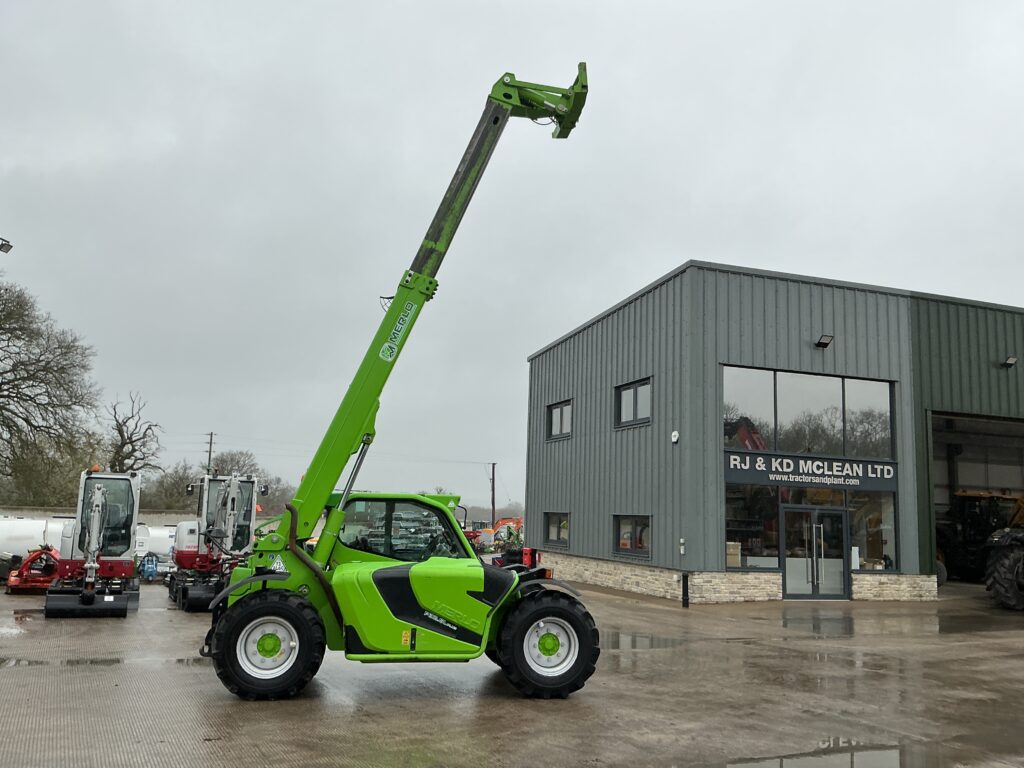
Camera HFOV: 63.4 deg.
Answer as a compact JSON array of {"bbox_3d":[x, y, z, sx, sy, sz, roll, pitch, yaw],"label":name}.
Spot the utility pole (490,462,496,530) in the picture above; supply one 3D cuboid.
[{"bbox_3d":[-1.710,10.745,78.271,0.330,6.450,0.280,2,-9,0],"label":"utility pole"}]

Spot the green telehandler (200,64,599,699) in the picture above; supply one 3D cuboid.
[{"bbox_3d":[-1.105,-0.344,9.186,3.920,6.970,2.020,4,-9,-12],"label":"green telehandler"}]

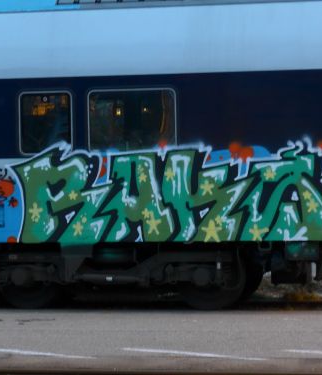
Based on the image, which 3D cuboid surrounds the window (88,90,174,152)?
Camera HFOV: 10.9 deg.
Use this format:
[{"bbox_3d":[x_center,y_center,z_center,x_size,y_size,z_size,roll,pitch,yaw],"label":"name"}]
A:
[{"bbox_3d":[-0.364,-0.868,22.040,1.179,0.829,0.080,-1,1,13],"label":"window"}]

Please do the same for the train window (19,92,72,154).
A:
[{"bbox_3d":[-1.502,-0.848,22.294,0.728,0.832,0.080,-1,1,13],"label":"train window"}]

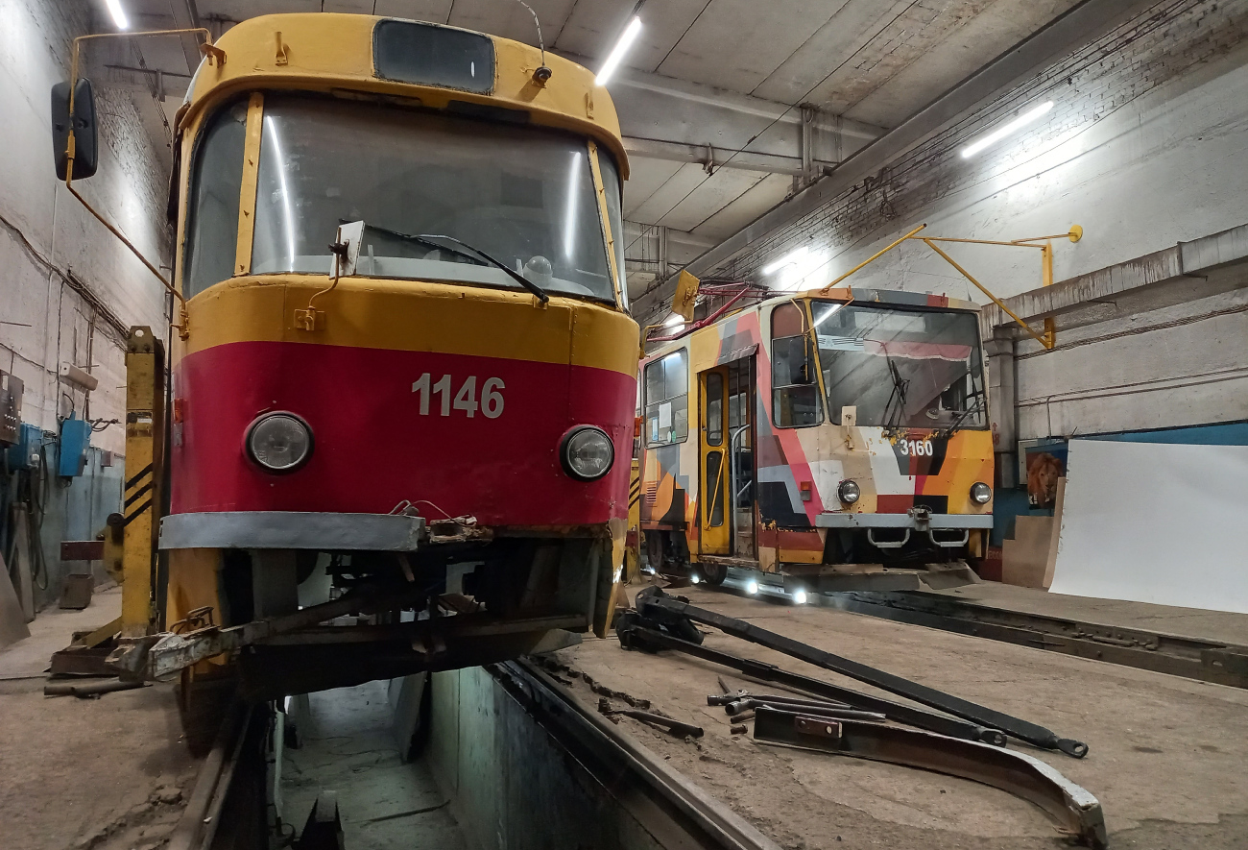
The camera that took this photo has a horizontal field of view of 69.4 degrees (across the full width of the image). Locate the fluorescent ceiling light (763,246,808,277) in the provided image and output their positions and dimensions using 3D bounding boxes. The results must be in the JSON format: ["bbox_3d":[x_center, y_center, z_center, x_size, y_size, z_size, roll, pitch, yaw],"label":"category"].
[{"bbox_3d":[2.936,-2.983,16.525,0.120,0.100,1.500,2,-5,-18],"label":"fluorescent ceiling light"}]

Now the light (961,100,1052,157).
[{"bbox_3d":[4.686,-3.622,10.995,0.120,0.100,1.500,2,-5,-18],"label":"light"}]

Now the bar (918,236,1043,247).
[{"bbox_3d":[4.158,-2.126,10.473,1.840,0.035,0.035,0,-5,-17],"label":"bar"}]

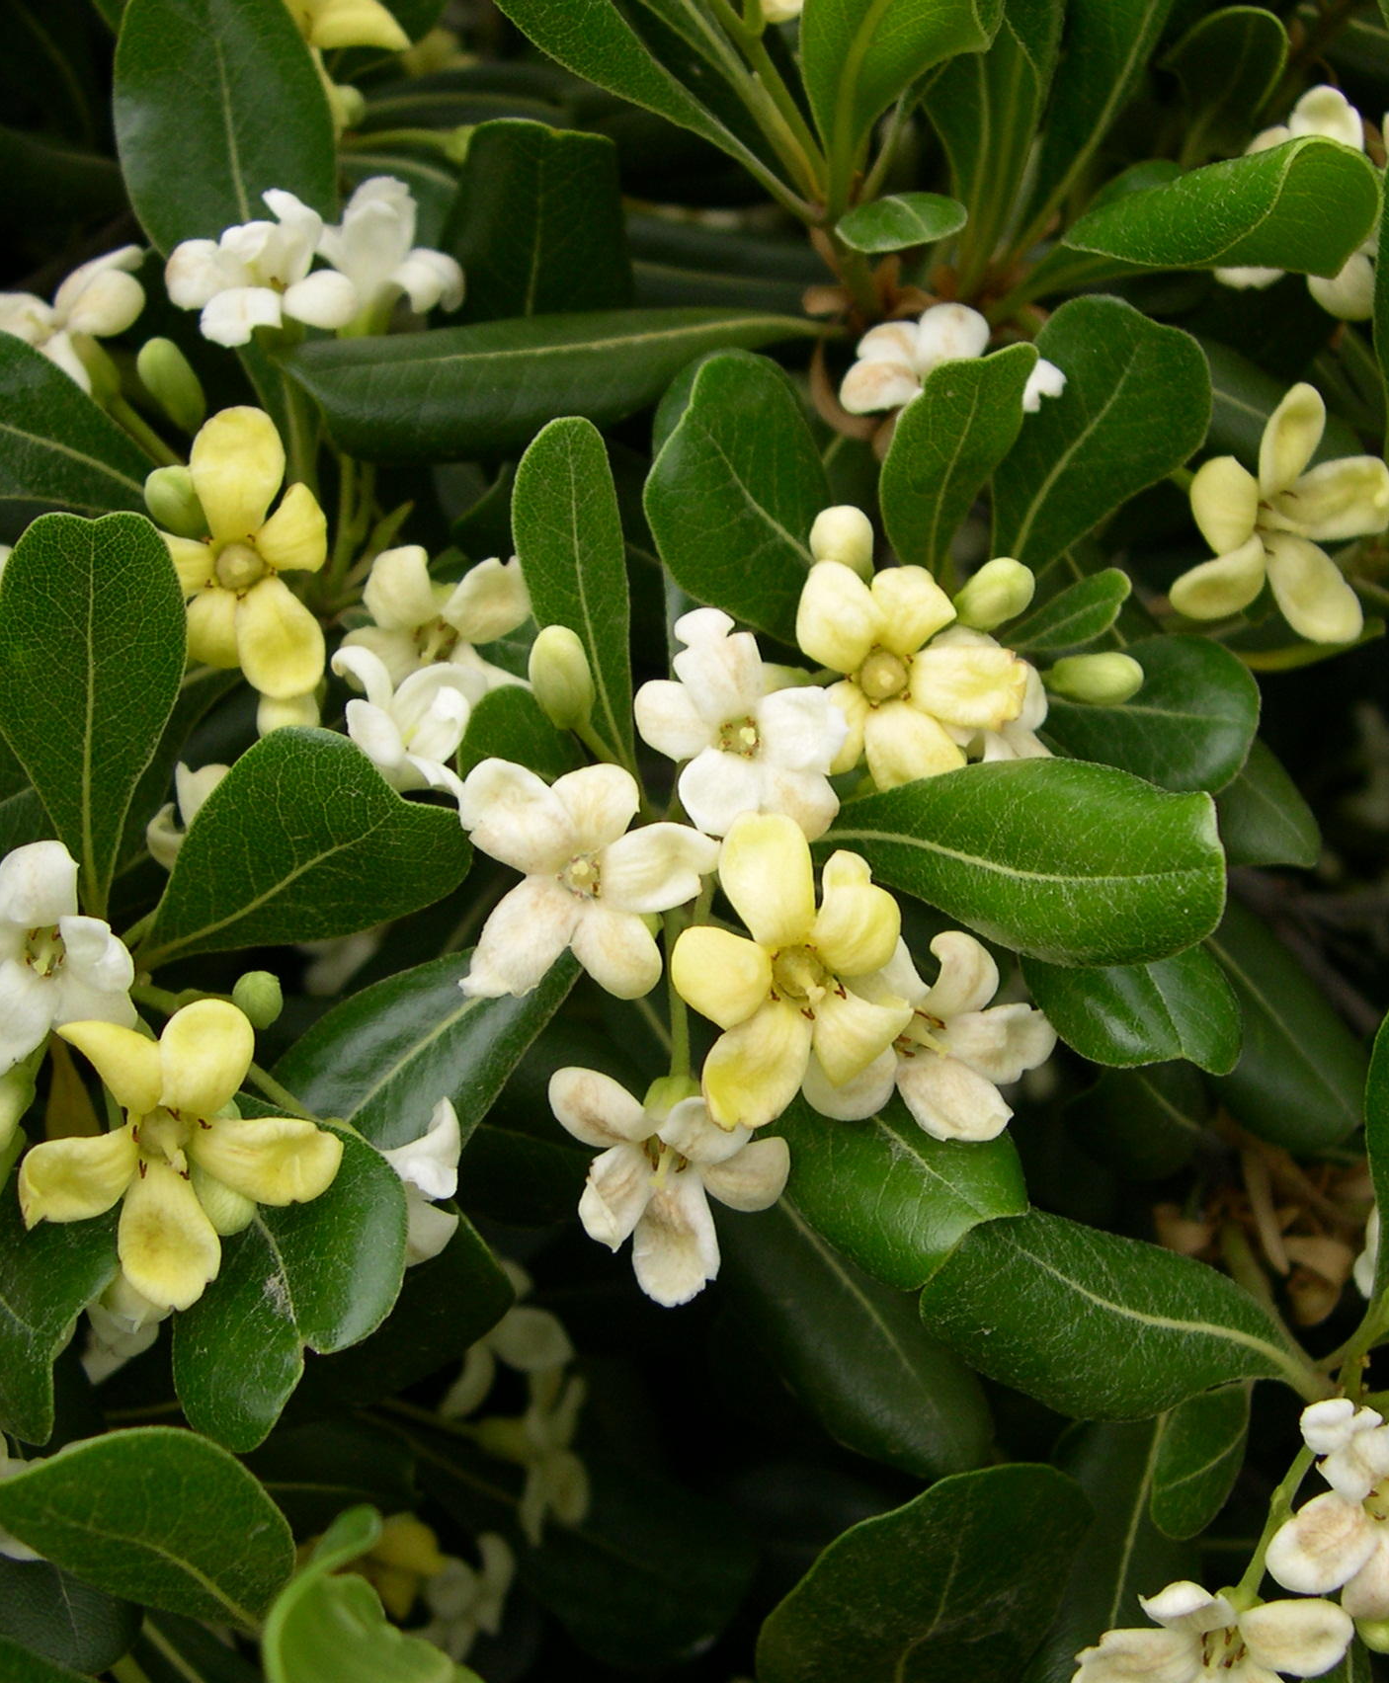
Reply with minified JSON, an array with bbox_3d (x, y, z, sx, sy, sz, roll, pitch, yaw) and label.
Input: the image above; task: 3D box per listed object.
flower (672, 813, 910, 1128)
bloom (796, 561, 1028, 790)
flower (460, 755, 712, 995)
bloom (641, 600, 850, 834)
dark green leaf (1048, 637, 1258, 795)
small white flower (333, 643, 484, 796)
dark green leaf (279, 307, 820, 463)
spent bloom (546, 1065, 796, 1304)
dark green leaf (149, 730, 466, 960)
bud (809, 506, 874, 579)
[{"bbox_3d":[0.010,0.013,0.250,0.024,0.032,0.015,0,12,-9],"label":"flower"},{"bbox_3d":[0.024,-0.018,0.275,0.026,0.026,0.015,0,5,-3],"label":"bloom"},{"bbox_3d":[-0.012,0.004,0.264,0.027,0.026,0.012,0,0,-2],"label":"flower"},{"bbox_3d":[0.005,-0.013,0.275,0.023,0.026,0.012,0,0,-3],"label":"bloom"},{"bbox_3d":[0.049,-0.016,0.303,0.043,0.006,0.021,5,63,-1],"label":"dark green leaf"},{"bbox_3d":[-0.034,-0.014,0.290,0.018,0.015,0.017,0,63,-10],"label":"small white flower"},{"bbox_3d":[-0.018,-0.058,0.312,0.072,0.012,0.021,-4,51,-15],"label":"dark green leaf"},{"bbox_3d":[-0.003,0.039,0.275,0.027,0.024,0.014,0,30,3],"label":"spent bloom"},{"bbox_3d":[-0.044,0.001,0.276,0.044,0.025,0.009,-24,-19,18],"label":"dark green leaf"},{"bbox_3d":[0.017,-0.034,0.286,0.007,0.010,0.007,-8,32,5],"label":"bud"}]

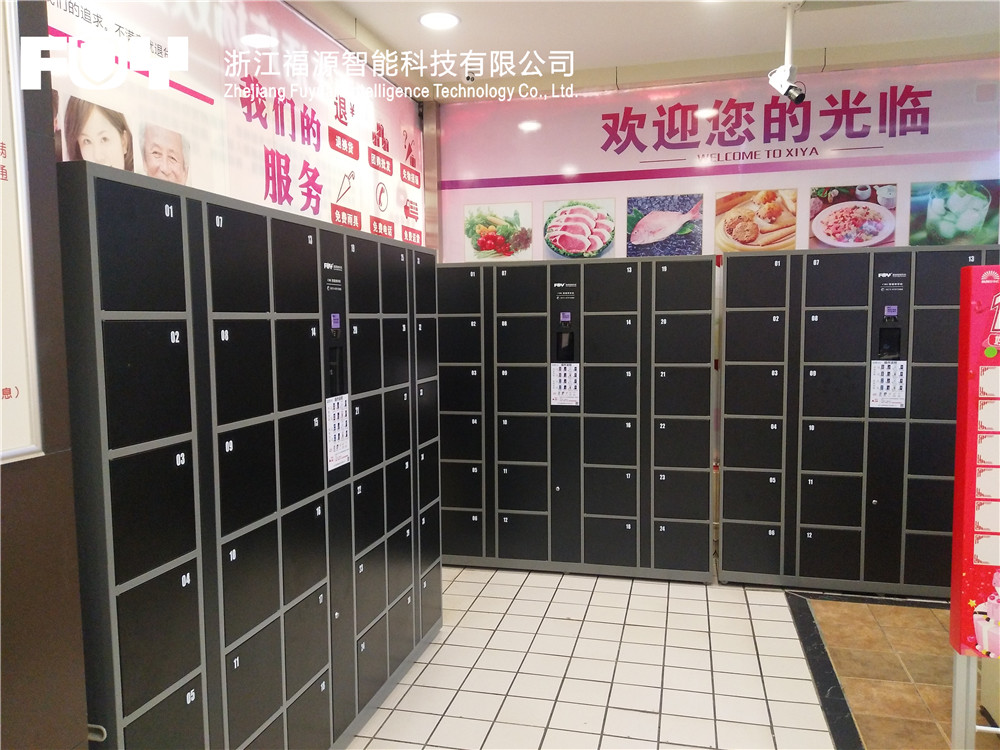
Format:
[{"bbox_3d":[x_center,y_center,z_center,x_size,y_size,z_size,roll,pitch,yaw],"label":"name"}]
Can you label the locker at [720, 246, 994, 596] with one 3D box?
[{"bbox_3d":[2.091,0.250,4.207,1.650,1.856,0.450,1,5,14],"label":"locker"}]

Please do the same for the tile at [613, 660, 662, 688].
[{"bbox_3d":[0.585,1.265,3.167,0.196,0.010,0.196,1,5,14],"label":"tile"}]

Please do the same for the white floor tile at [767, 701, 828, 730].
[{"bbox_3d":[1.132,1.302,2.857,0.196,0.010,0.196,1,5,14],"label":"white floor tile"}]

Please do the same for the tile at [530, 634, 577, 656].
[{"bbox_3d":[0.251,1.261,3.495,0.196,0.010,0.196,1,5,14],"label":"tile"}]

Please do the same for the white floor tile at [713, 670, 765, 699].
[{"bbox_3d":[0.979,1.276,3.085,0.197,0.010,0.197,1,5,14],"label":"white floor tile"}]

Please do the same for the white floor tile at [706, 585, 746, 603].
[{"bbox_3d":[1.217,1.190,4.034,0.197,0.010,0.197,1,5,14],"label":"white floor tile"}]

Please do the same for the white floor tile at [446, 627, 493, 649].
[{"bbox_3d":[-0.141,1.258,3.593,0.196,0.010,0.196,1,5,14],"label":"white floor tile"}]

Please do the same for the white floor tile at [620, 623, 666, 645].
[{"bbox_3d":[0.680,1.232,3.550,0.197,0.010,0.197,0,5,14],"label":"white floor tile"}]

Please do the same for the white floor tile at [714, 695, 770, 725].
[{"bbox_3d":[0.924,1.284,2.876,0.196,0.010,0.196,1,5,14],"label":"white floor tile"}]

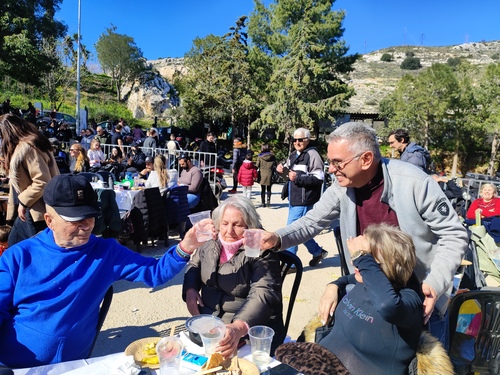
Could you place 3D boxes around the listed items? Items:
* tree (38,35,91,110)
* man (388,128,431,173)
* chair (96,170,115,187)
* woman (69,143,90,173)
[{"bbox_3d":[-12.306,-7.629,23.000,3.500,5.100,3.400,0,7,-30],"label":"tree"},{"bbox_3d":[1.974,0.180,4.400,0.460,1.760,0.500,4,7,5],"label":"man"},{"bbox_3d":[-2.542,0.175,6.100,0.540,0.820,0.560,3,7,0],"label":"chair"},{"bbox_3d":[-3.433,-0.197,6.900,0.720,1.260,0.500,2,7,-12],"label":"woman"}]

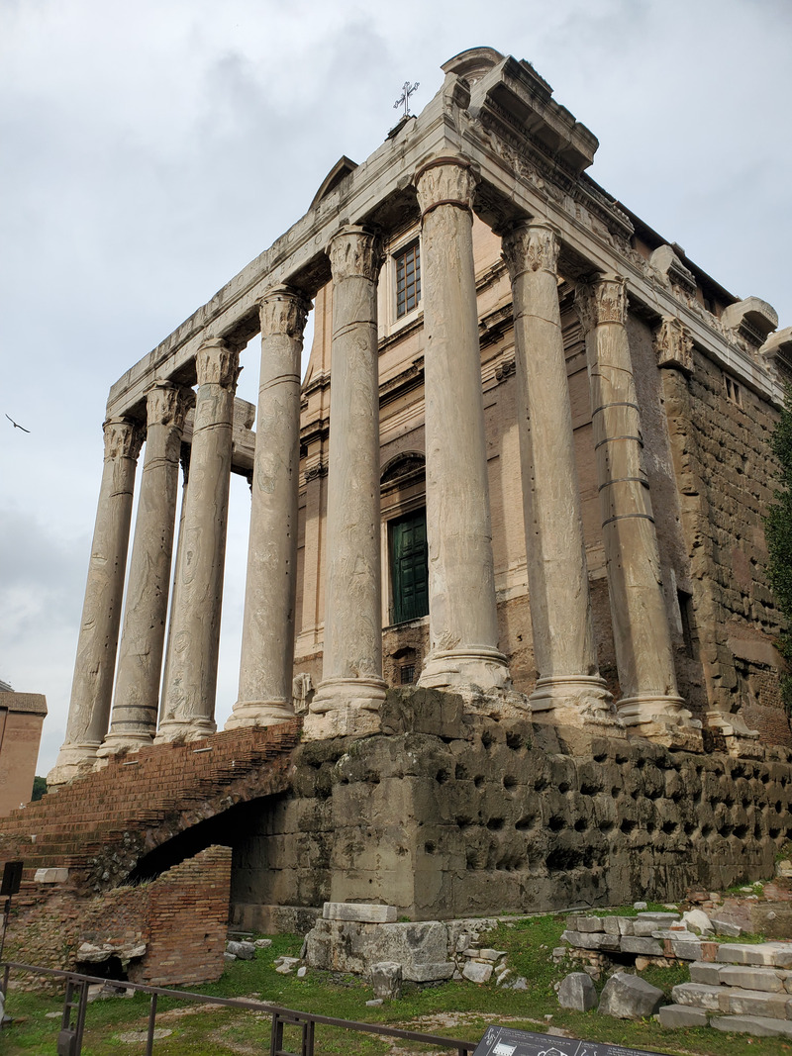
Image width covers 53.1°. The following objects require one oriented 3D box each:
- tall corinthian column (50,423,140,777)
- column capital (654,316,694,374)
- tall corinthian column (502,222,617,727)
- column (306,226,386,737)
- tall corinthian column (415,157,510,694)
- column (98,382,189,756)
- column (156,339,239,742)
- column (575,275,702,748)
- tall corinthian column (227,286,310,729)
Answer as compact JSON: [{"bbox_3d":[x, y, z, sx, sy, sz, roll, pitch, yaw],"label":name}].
[{"bbox_3d":[-11.749,2.394,32.063,1.900,14.300,1.900,19,-29,-40],"label":"tall corinthian column"},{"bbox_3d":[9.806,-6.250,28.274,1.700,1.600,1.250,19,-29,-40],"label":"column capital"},{"bbox_3d":[4.195,-2.037,21.562,1.900,14.300,1.900,-1,-22,0],"label":"tall corinthian column"},{"bbox_3d":[-1.126,-1.944,21.626,1.900,14.300,1.900,-1,-22,0],"label":"column"},{"bbox_3d":[1.396,-2.999,19.087,1.900,14.300,1.900,-1,-22,0],"label":"tall corinthian column"},{"bbox_3d":[-9.082,1.321,29.482,1.900,14.300,1.900,19,-29,-40],"label":"column"},{"bbox_3d":[-6.517,0.258,26.922,1.900,14.300,1.900,19,-29,-40],"label":"column"},{"bbox_3d":[6.892,-1.110,23.947,1.900,14.300,1.900,19,-29,-40],"label":"column"},{"bbox_3d":[-3.690,-0.884,24.177,1.900,14.300,1.900,-1,-22,0],"label":"tall corinthian column"}]

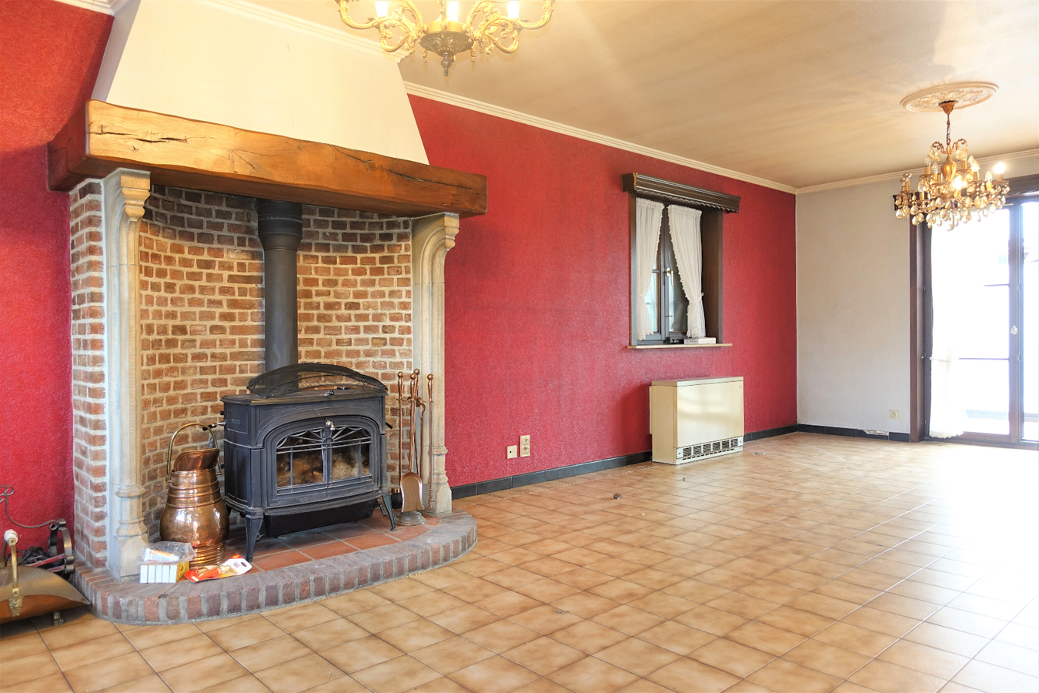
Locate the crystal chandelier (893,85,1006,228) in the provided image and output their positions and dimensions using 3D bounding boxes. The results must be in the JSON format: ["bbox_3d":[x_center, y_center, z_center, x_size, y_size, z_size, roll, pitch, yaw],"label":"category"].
[{"bbox_3d":[2.732,-1.159,4.401,0.720,0.845,0.720,-1,1,-41],"label":"crystal chandelier"}]

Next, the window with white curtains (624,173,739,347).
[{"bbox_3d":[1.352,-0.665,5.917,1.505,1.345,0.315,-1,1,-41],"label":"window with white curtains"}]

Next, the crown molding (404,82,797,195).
[{"bbox_3d":[1.044,-1.551,5.557,4.870,0.058,0.052,-1,1,-41],"label":"crown molding"}]

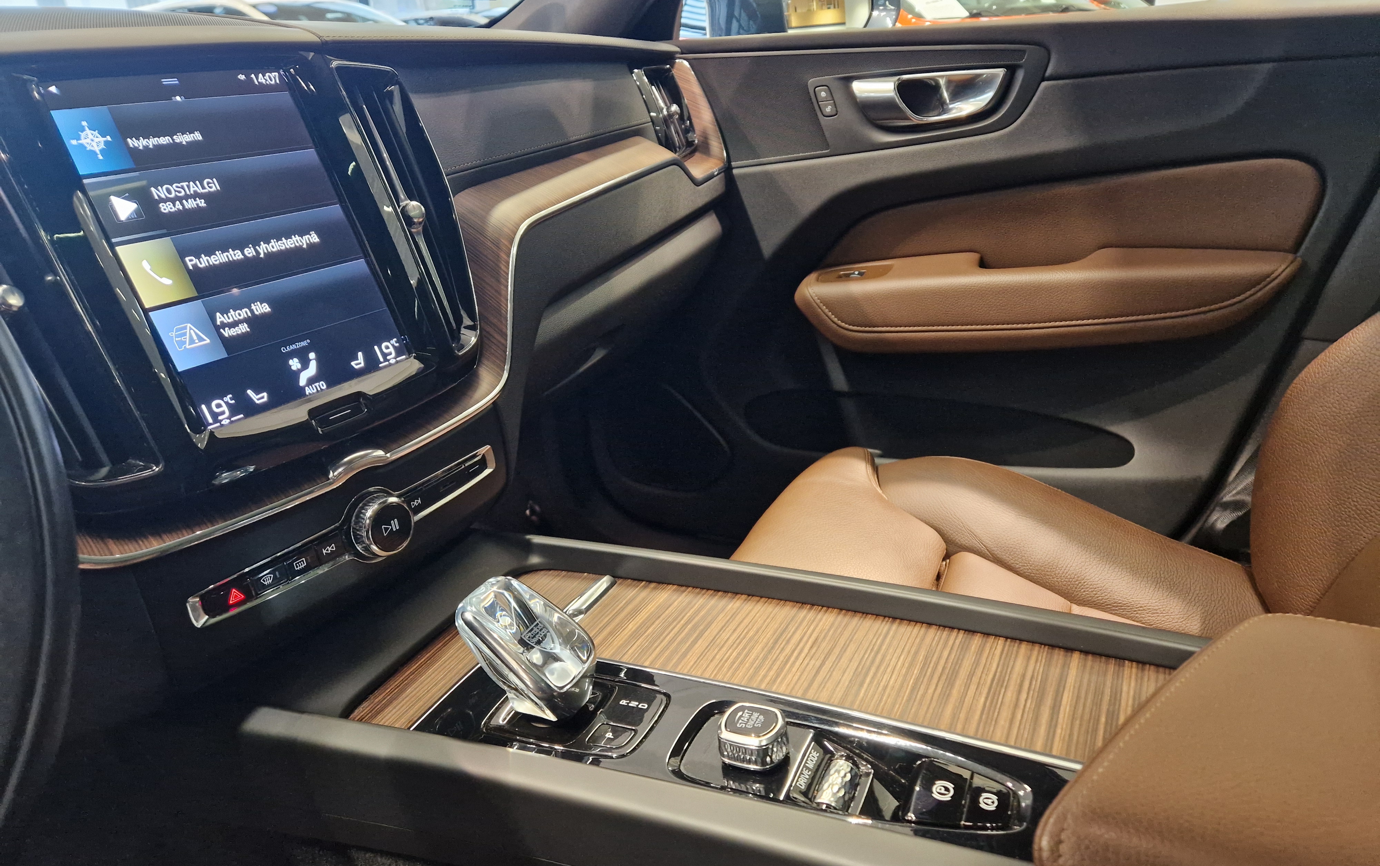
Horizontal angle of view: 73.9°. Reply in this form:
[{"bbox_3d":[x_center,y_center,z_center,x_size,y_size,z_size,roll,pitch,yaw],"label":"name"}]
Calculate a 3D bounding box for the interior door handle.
[{"bbox_3d":[0.258,-0.360,0.989,0.157,0.050,0.040,5,22,26],"label":"interior door handle"}]

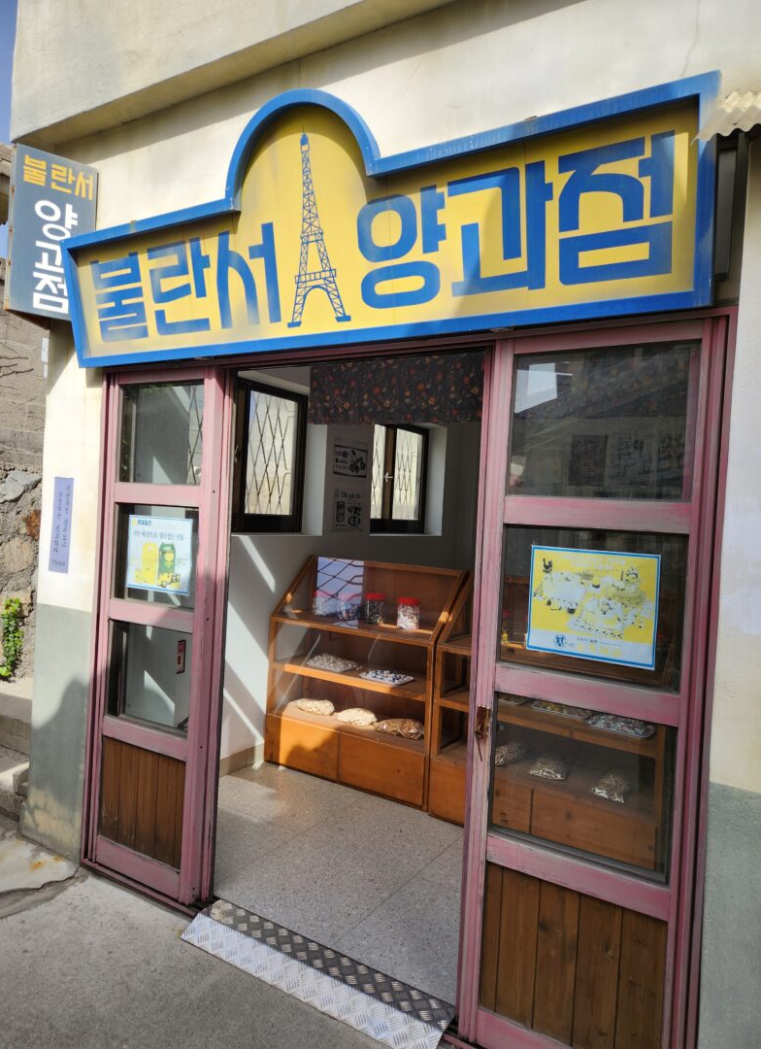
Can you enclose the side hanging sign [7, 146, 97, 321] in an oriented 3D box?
[{"bbox_3d":[-1.417,-1.186,2.963,0.325,0.660,0.256,2,1,-35],"label":"side hanging sign"}]

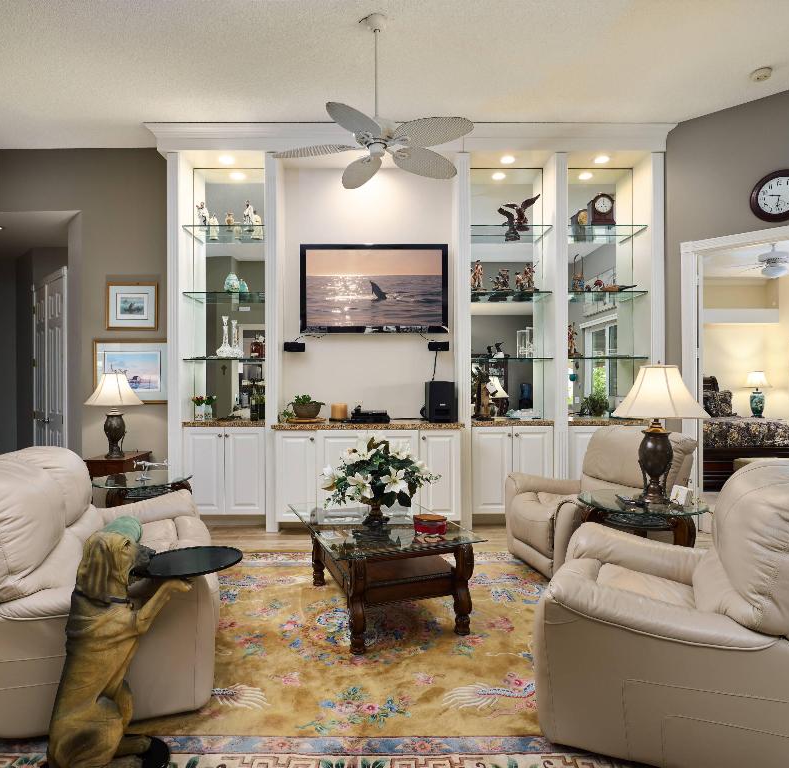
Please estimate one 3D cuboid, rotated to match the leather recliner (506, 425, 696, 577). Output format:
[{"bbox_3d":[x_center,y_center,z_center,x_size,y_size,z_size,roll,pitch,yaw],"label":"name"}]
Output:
[{"bbox_3d":[1.415,0.775,3.645,0.960,0.970,0.930,0,0,-11],"label":"leather recliner"}]

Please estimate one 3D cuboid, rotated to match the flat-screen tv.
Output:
[{"bbox_3d":[-0.188,-0.868,4.860,1.345,0.810,0.090,0,0,0],"label":"flat-screen tv"}]

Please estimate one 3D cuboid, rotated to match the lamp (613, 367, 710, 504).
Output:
[{"bbox_3d":[1.450,0.270,2.900,0.530,0.770,0.530,0,0,0],"label":"lamp"}]

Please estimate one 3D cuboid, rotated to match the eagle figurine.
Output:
[{"bbox_3d":[1.165,-1.570,4.890,0.340,0.345,0.210,0,0,37],"label":"eagle figurine"}]

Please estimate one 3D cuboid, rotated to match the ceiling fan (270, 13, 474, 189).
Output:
[{"bbox_3d":[-0.117,-1.785,3.210,1.260,0.860,1.260,0,0,0],"label":"ceiling fan"}]

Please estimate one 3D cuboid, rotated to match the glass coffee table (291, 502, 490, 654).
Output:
[{"bbox_3d":[-0.108,1.018,3.030,0.775,0.485,1.170,0,0,-22],"label":"glass coffee table"}]

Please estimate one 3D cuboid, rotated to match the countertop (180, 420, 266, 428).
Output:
[{"bbox_3d":[-1.474,0.353,4.745,0.720,0.042,0.340,0,0,0],"label":"countertop"}]

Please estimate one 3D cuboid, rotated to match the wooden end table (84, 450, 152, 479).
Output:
[{"bbox_3d":[-2.376,0.957,4.620,0.350,0.660,0.540,0,0,0],"label":"wooden end table"}]

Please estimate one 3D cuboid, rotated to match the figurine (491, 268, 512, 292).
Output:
[{"bbox_3d":[0.960,-0.914,4.740,0.180,0.228,0.120,0,0,0],"label":"figurine"}]

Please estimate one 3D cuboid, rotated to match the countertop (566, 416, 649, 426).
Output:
[{"bbox_3d":[1.905,0.357,4.900,0.740,0.043,0.290,0,0,-1],"label":"countertop"}]

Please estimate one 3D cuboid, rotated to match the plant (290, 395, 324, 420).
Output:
[{"bbox_3d":[-0.790,0.205,4.790,0.310,0.230,0.250,0,0,0],"label":"plant"}]

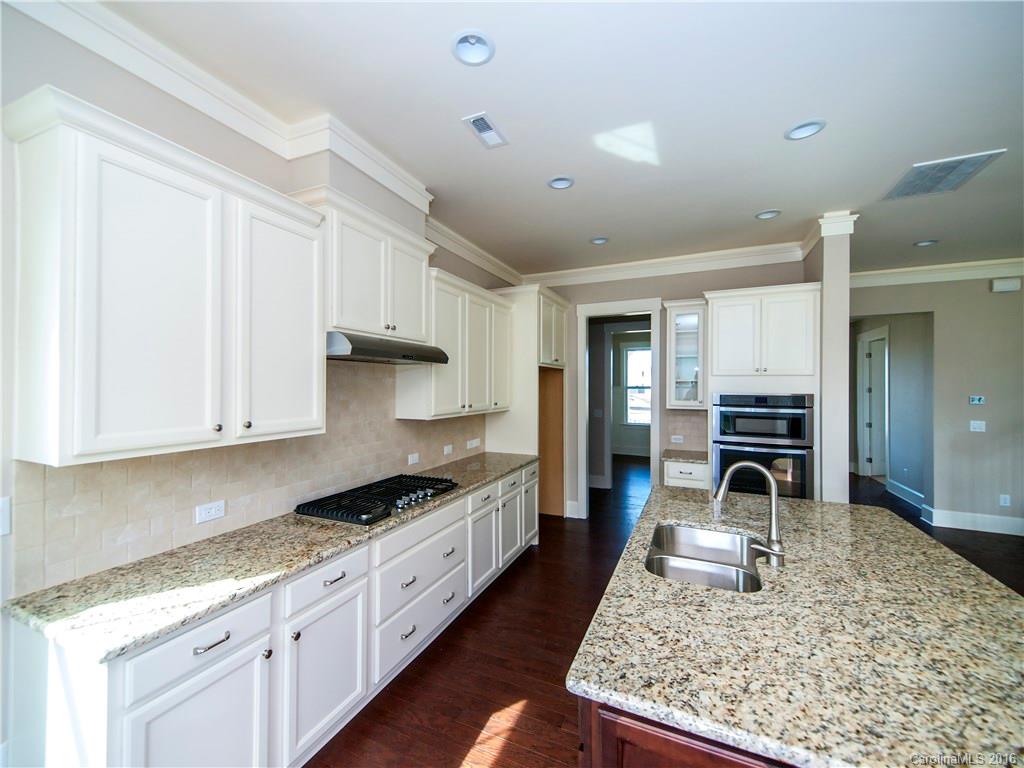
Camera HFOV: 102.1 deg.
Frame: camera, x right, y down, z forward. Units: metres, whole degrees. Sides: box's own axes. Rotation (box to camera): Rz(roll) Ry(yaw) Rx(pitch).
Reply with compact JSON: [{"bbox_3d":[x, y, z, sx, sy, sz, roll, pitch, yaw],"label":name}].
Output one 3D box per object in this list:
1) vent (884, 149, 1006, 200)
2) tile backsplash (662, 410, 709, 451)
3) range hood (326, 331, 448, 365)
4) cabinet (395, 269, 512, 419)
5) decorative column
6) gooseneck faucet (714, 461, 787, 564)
[{"bbox_3d":[2.815,-1.357,2.744,0.429,0.024,0.558,0,0,24],"label":"vent"},{"bbox_3d":[1.893,0.495,4.531,0.452,0.481,0.020,0,0,24],"label":"tile backsplash"},{"bbox_3d":[-0.865,-0.213,2.659,0.494,0.137,0.917,0,0,24],"label":"range hood"},{"bbox_3d":[-0.441,-0.297,3.788,0.344,1.127,1.490,0,0,24],"label":"cabinet"},{"bbox_3d":[2.695,0.132,3.465,0.265,3.060,0.270,0,0,24],"label":"decorative column"},{"bbox_3d":[0.958,0.516,1.677,0.260,0.407,0.082,0,0,24],"label":"gooseneck faucet"}]

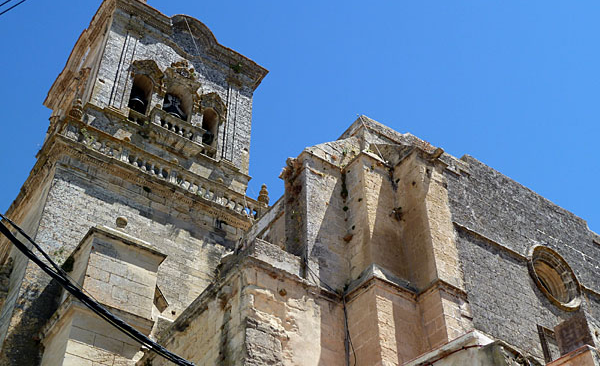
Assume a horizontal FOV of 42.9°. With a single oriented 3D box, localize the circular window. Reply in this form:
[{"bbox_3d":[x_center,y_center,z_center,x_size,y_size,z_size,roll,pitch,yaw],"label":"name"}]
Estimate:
[{"bbox_3d":[8.138,3.110,24.632,2.280,2.280,0.500,25,-48,-25],"label":"circular window"}]

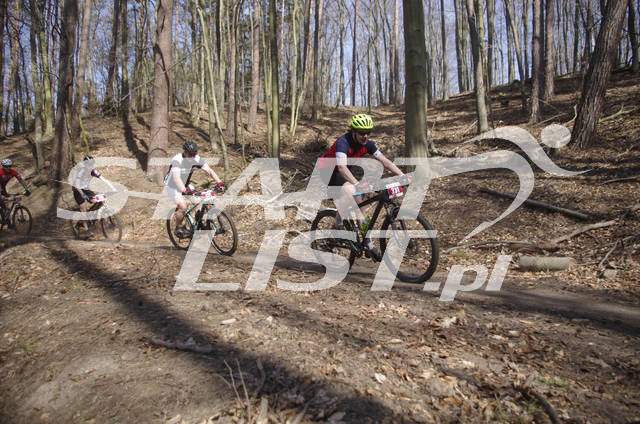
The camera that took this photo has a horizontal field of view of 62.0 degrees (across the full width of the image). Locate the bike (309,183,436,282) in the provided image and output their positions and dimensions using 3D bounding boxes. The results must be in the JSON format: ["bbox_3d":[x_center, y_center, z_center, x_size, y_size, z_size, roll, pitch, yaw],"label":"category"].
[{"bbox_3d":[0.478,0.194,5.556,0.720,1.040,1.862,-11,6,-39],"label":"bike"}]

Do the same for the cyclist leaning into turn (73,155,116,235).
[{"bbox_3d":[-4.749,-0.310,11.140,0.820,1.640,0.580,-1,8,36],"label":"cyclist leaning into turn"}]

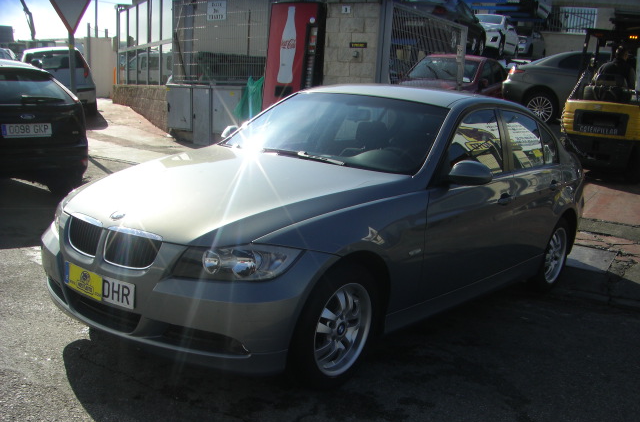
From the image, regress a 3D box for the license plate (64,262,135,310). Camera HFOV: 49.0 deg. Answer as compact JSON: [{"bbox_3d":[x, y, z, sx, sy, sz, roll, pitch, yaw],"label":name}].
[{"bbox_3d":[-0.989,0.327,3.137,0.520,0.110,0.020,11,8,37],"label":"license plate"}]

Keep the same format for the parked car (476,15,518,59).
[{"bbox_3d":[5.812,-5.936,24.189,1.740,1.470,4.200,8,10,26],"label":"parked car"}]

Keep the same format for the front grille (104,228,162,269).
[{"bbox_3d":[-0.800,0.164,3.036,0.310,0.160,0.070,10,0,29],"label":"front grille"}]

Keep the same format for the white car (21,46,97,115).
[{"bbox_3d":[-6.660,-3.324,17.600,1.700,1.500,4.100,0,10,-22],"label":"white car"}]

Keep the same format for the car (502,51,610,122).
[{"bbox_3d":[5.473,-2.062,12.384,4.480,1.370,1.760,11,11,38],"label":"car"}]

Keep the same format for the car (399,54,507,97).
[{"bbox_3d":[2.636,-2.226,13.557,1.680,1.400,4.200,9,11,31],"label":"car"}]

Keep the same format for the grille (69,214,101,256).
[{"bbox_3d":[-1.087,0.106,3.256,0.070,0.160,0.310,10,3,-45],"label":"grille"}]

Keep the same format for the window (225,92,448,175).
[{"bbox_3d":[0.065,-0.512,4.296,1.450,0.140,0.840,11,41,37],"label":"window"}]

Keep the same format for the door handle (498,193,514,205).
[{"bbox_3d":[1.158,-0.071,4.355,0.050,0.065,0.210,12,11,37],"label":"door handle"}]

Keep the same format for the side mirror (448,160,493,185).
[{"bbox_3d":[0.816,-0.219,3.851,0.225,0.130,0.135,12,11,37],"label":"side mirror"}]

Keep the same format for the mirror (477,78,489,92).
[{"bbox_3d":[2.886,-2.233,12.400,0.210,0.170,0.130,10,11,33],"label":"mirror"}]

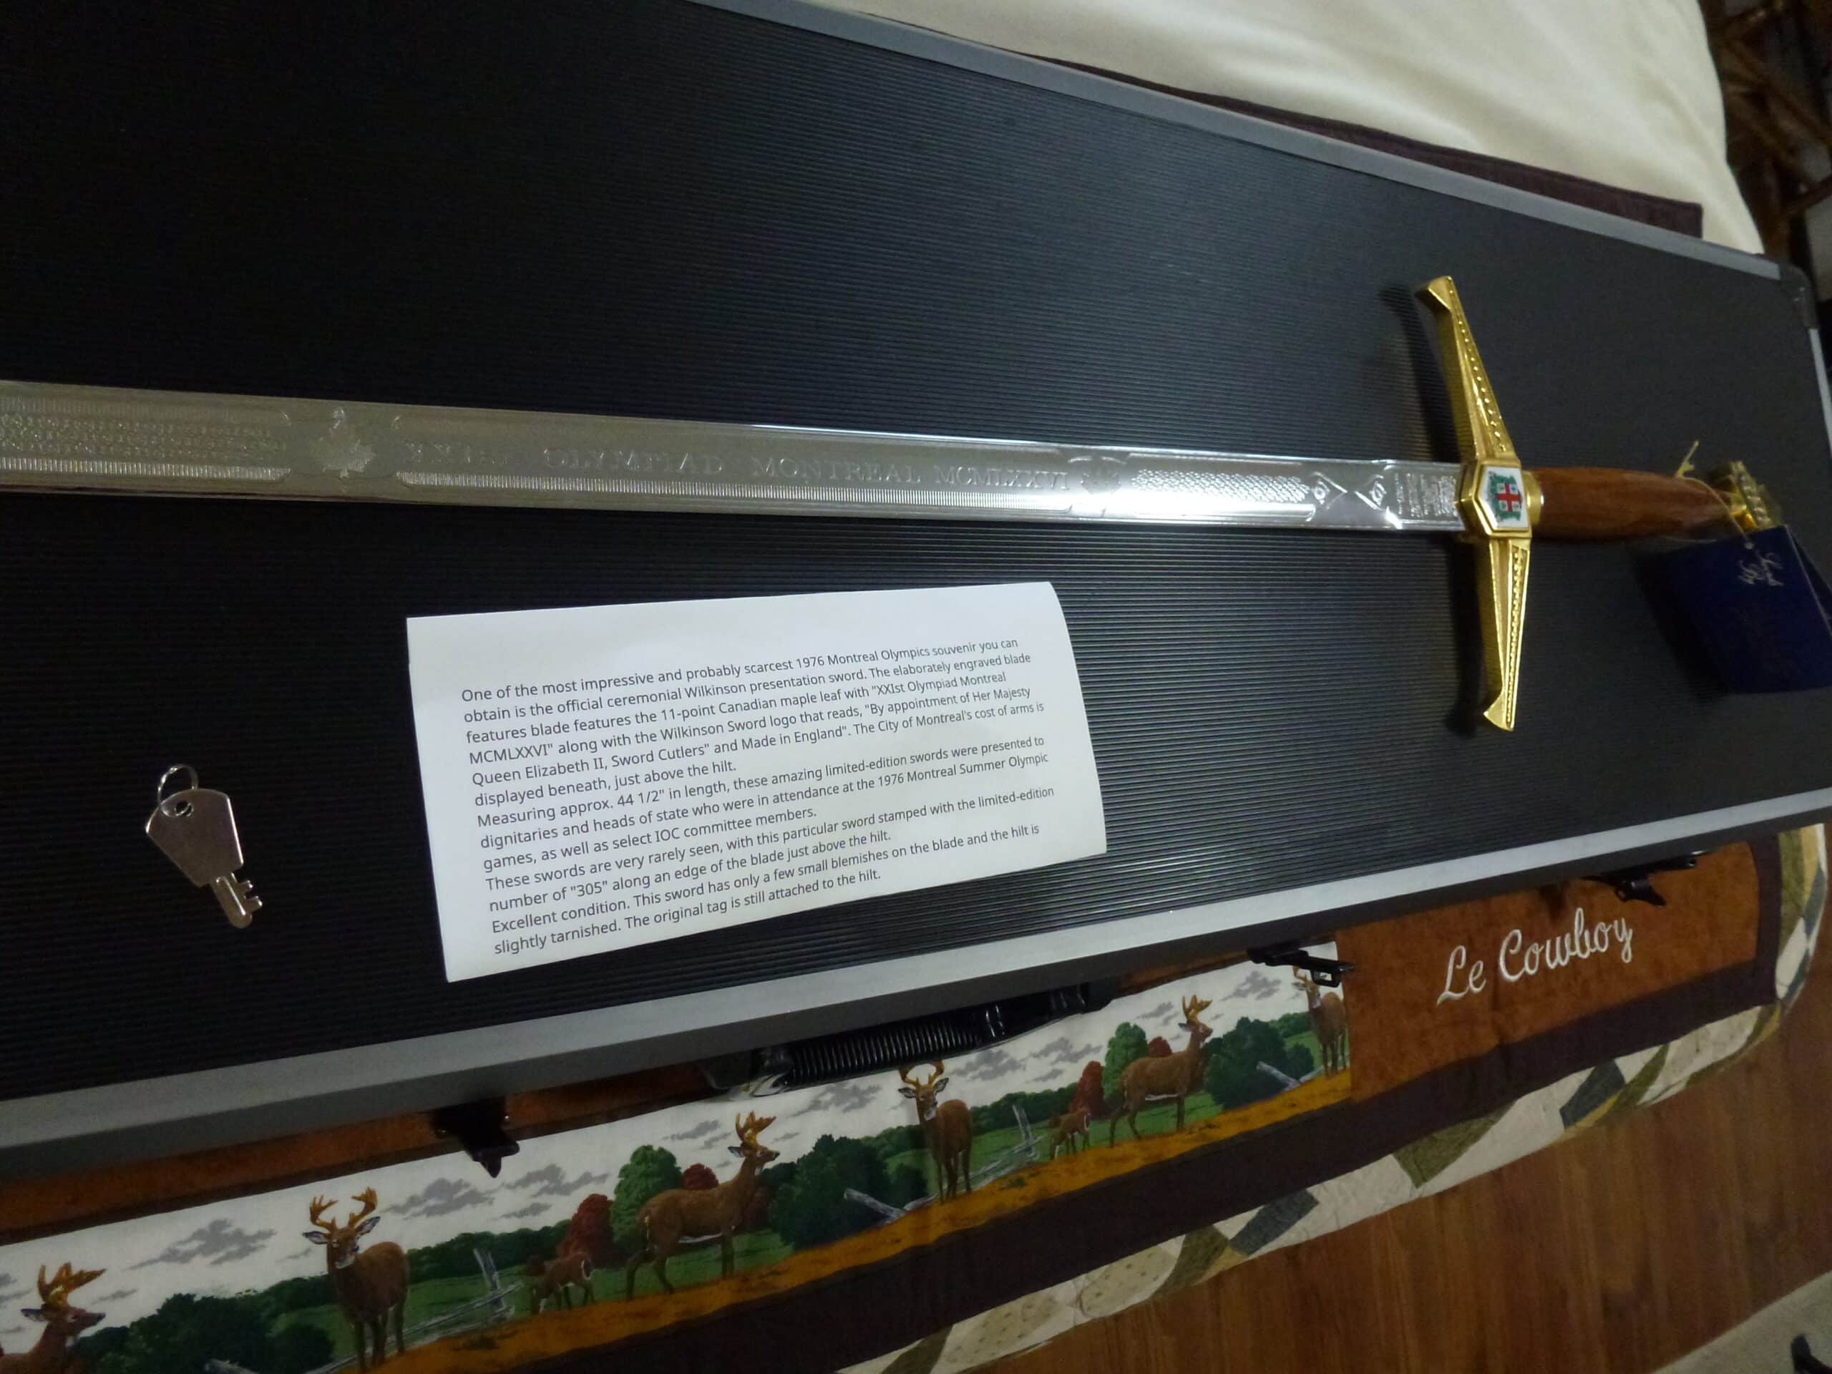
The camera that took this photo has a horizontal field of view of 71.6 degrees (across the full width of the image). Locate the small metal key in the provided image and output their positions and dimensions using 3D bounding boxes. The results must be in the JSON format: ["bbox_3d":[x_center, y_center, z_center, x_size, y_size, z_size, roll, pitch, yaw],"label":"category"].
[{"bbox_3d":[-0.168,0.038,0.302,0.018,0.005,0.042,-30,98,-31],"label":"small metal key"}]

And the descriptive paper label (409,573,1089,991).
[{"bbox_3d":[-0.035,0.019,0.383,0.215,0.010,0.095,-6,85,-32],"label":"descriptive paper label"}]

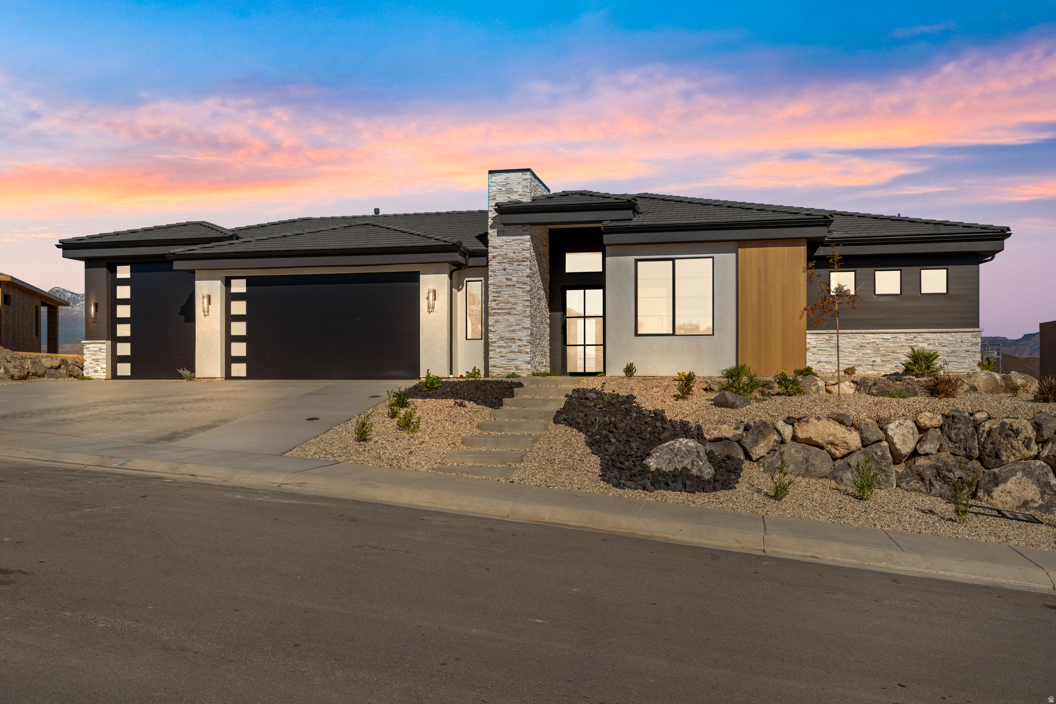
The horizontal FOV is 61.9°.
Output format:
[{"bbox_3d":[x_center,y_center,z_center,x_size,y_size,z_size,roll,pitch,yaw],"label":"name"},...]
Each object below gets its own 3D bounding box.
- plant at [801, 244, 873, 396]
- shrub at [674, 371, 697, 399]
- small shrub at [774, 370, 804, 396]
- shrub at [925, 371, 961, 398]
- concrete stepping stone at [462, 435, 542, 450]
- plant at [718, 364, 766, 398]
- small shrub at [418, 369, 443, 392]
[{"bbox_3d":[5.969,-0.606,17.000,1.403,2.934,1.200,0,0,14],"label":"plant"},{"bbox_3d":[3.001,0.630,16.800,0.441,0.536,0.420,0,0,14],"label":"shrub"},{"bbox_3d":[5.074,0.601,17.100,0.577,0.497,0.520,0,0,14],"label":"small shrub"},{"bbox_3d":[7.954,0.626,16.900,0.713,0.555,0.680,0,0,14],"label":"shrub"},{"bbox_3d":[-0.410,1.555,15.150,1.300,0.180,0.600,0,0,14],"label":"concrete stepping stone"},{"bbox_3d":[4.112,0.547,16.900,0.919,0.650,0.820,0,0,14],"label":"plant"},{"bbox_3d":[-2.113,0.609,19.100,0.555,0.502,0.520,0,0,0],"label":"small shrub"}]

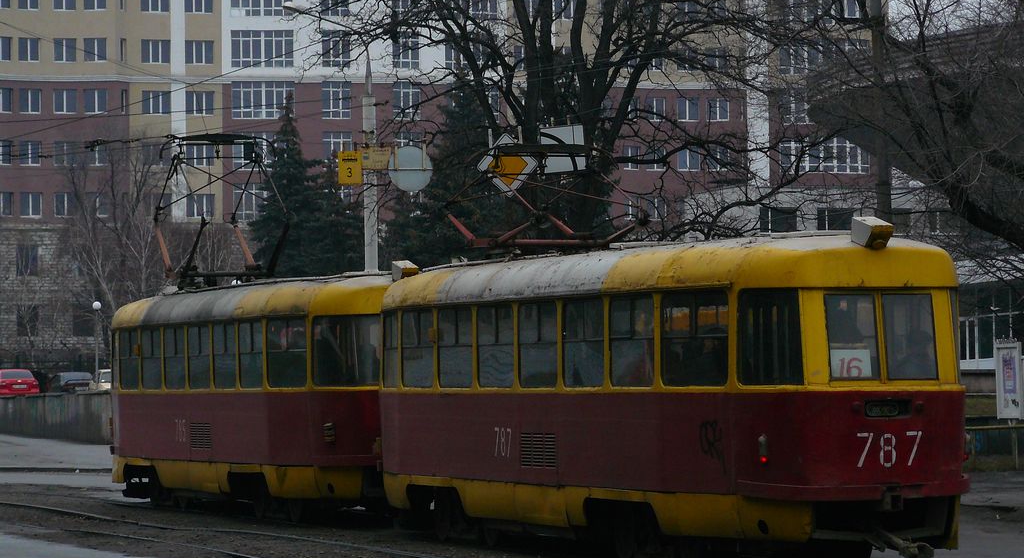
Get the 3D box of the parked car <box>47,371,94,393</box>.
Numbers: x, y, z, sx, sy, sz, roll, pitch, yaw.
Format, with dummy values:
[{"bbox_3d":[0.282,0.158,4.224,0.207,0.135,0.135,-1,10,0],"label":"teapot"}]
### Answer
[{"bbox_3d":[-17.450,4.420,169.500,1.670,1.410,4.100,0,-1,-14],"label":"parked car"}]

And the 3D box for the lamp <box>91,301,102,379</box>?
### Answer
[{"bbox_3d":[-16.960,3.055,174.000,0.360,4.350,0.360,0,-1,0],"label":"lamp"}]

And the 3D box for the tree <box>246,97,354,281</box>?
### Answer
[{"bbox_3d":[-9.316,-1.303,185.000,5.200,13.400,5.200,0,-1,0],"label":"tree"}]

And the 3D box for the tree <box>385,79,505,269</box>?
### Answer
[{"bbox_3d":[-2.542,-1.559,182.000,5.900,13.800,5.900,0,-1,0],"label":"tree"}]

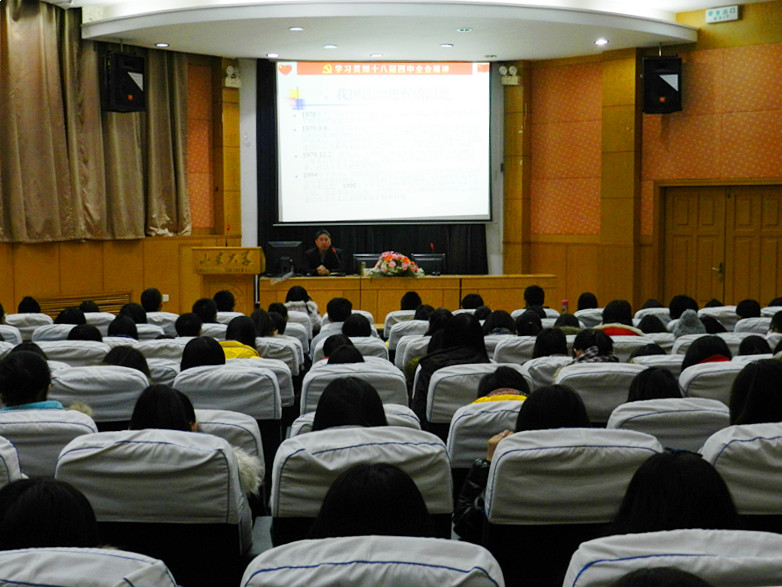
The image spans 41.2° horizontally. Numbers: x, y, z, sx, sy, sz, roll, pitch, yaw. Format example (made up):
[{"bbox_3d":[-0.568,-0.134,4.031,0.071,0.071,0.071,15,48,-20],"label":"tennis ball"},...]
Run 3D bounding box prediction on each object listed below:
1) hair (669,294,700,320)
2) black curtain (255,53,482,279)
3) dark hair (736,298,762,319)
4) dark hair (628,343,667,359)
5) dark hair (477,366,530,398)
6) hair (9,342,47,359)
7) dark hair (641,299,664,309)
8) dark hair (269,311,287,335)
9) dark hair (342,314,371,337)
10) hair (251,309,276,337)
[{"bbox_3d":[2.429,0.136,8.630,0.220,0.240,0.230,0,3,-3],"label":"hair"},{"bbox_3d":[-0.223,-1.275,12.500,2.750,3.050,0.200,-1,5,-3],"label":"black curtain"},{"bbox_3d":[2.886,0.149,8.398,0.195,0.210,0.210,0,4,-3],"label":"dark hair"},{"bbox_3d":[1.437,0.393,5.783,0.190,0.220,0.220,0,3,-3],"label":"dark hair"},{"bbox_3d":[0.423,0.380,3.926,0.200,0.210,0.220,0,3,-3],"label":"dark hair"},{"bbox_3d":[-2.017,0.406,5.810,0.200,0.250,0.220,0,5,-2],"label":"hair"},{"bbox_3d":[2.413,0.165,9.559,0.190,0.220,0.210,0,3,-3],"label":"dark hair"},{"bbox_3d":[-0.846,0.263,7.760,0.190,0.250,0.220,0,5,-2],"label":"dark hair"},{"bbox_3d":[-0.245,0.269,7.407,0.200,0.240,0.220,0,3,-3],"label":"dark hair"},{"bbox_3d":[-0.809,0.221,6.609,0.175,0.240,0.210,0,3,-3],"label":"hair"}]

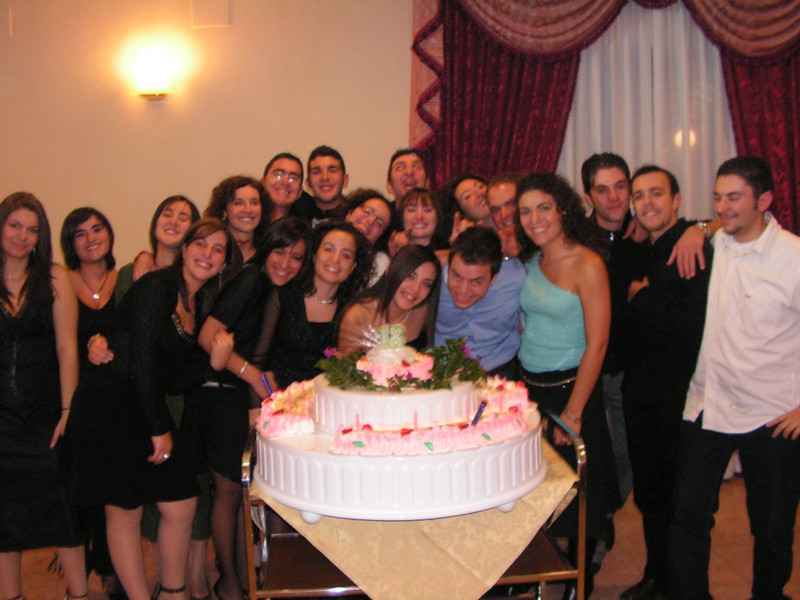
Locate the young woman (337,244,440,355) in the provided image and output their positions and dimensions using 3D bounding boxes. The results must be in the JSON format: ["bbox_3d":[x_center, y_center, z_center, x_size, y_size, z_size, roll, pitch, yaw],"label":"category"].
[{"bbox_3d":[-0.050,0.518,2.879,0.480,1.440,0.520,-2,8,-6],"label":"young woman"}]

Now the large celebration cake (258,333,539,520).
[{"bbox_3d":[-0.004,0.285,2.325,0.812,0.420,0.812,-2,8,0],"label":"large celebration cake"}]

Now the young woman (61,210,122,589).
[{"bbox_3d":[-1.189,0.433,3.237,0.440,1.570,0.350,-4,8,-15],"label":"young woman"}]

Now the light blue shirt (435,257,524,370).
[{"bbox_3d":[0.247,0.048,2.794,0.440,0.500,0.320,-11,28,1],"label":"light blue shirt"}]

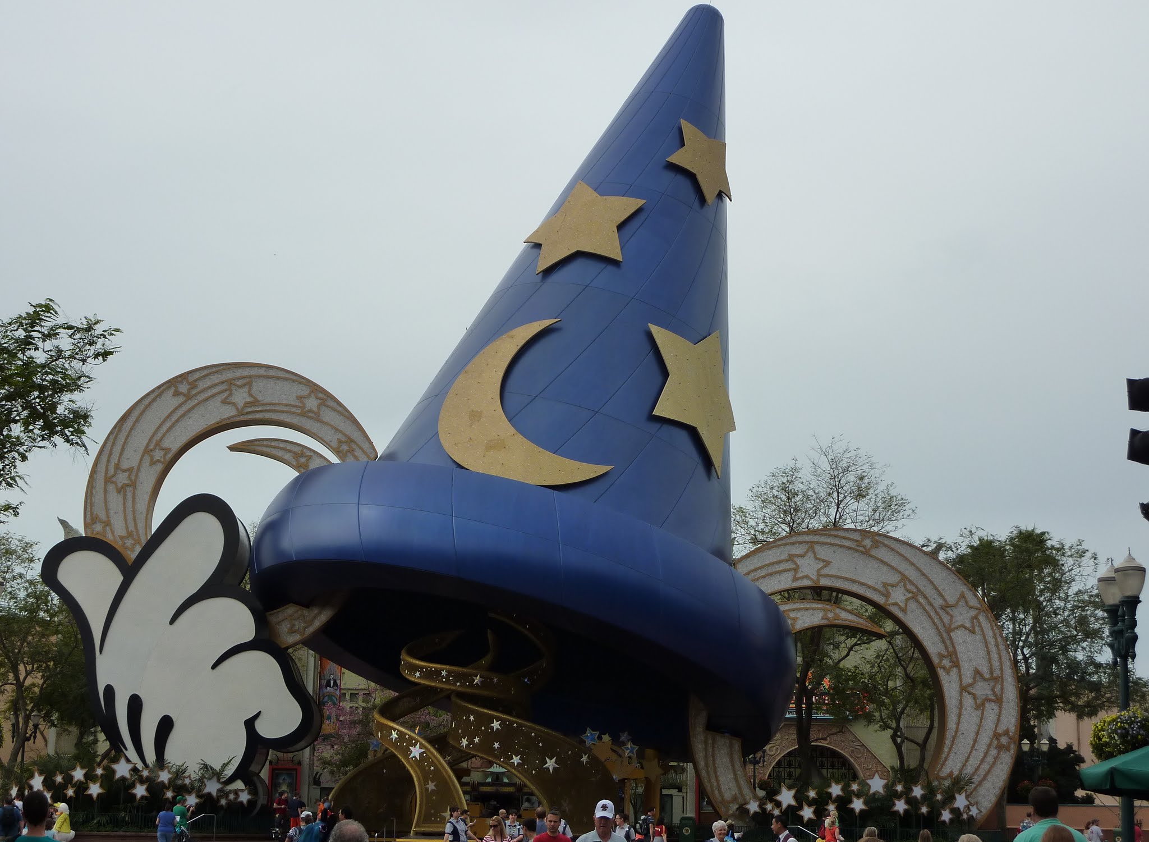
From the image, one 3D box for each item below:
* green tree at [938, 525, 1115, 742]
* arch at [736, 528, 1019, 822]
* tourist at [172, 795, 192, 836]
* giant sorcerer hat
[{"bbox_3d":[20.294,11.942,81.385,8.400,14.630,8.200,1,-12,0],"label":"green tree"},{"bbox_3d":[10.937,10.260,70.966,13.300,12.200,1.100,3,-12,-10],"label":"arch"},{"bbox_3d":[-10.312,10.694,47.776,0.550,1.760,0.550,-11,-17,44],"label":"tourist"},{"bbox_3d":[1.667,-4.402,75.950,21.400,32.200,21.400,17,-22,-2],"label":"giant sorcerer hat"}]

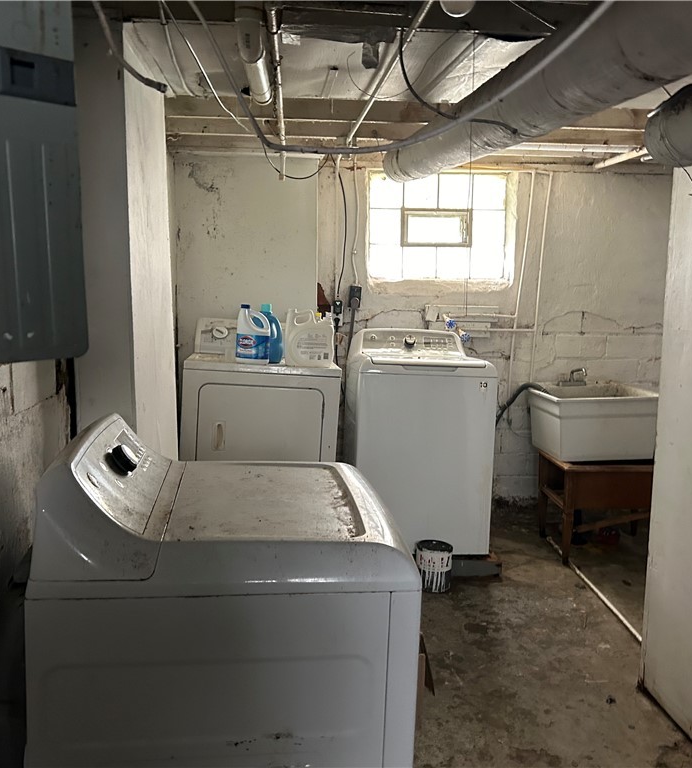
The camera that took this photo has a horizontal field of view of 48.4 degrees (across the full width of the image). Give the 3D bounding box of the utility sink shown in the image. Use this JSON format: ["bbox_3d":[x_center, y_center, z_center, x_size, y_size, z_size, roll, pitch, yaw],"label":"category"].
[{"bbox_3d":[1.291,0.210,4.165,0.530,0.325,0.490,0,8,-7],"label":"utility sink"}]

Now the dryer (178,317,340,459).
[{"bbox_3d":[-0.438,0.233,4.030,0.737,1.090,0.700,1,8,-6],"label":"dryer"}]

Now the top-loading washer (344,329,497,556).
[{"bbox_3d":[0.359,0.276,4.086,0.680,1.100,0.680,1,7,-6],"label":"top-loading washer"}]

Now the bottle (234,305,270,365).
[{"bbox_3d":[-0.444,-0.235,3.685,0.162,0.280,0.105,1,8,0],"label":"bottle"}]

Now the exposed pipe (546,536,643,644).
[{"bbox_3d":[1.156,0.946,3.683,0.024,0.024,1.244,0,8,-2],"label":"exposed pipe"}]

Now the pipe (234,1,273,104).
[{"bbox_3d":[-0.322,-1.171,2.780,0.095,0.095,1.104,0,8,-4],"label":"pipe"}]

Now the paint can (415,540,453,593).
[{"bbox_3d":[0.415,0.852,3.580,0.170,0.194,0.170,1,7,0],"label":"paint can"}]

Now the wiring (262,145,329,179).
[{"bbox_3d":[-0.270,-1.215,4.200,0.370,0.180,0.060,0,7,-4],"label":"wiring"}]

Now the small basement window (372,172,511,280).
[{"bbox_3d":[0.538,-0.915,4.470,0.815,0.635,0.100,0,7,-4],"label":"small basement window"}]

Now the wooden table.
[{"bbox_3d":[1.391,0.643,4.146,0.570,0.505,0.450,0,7,-4],"label":"wooden table"}]

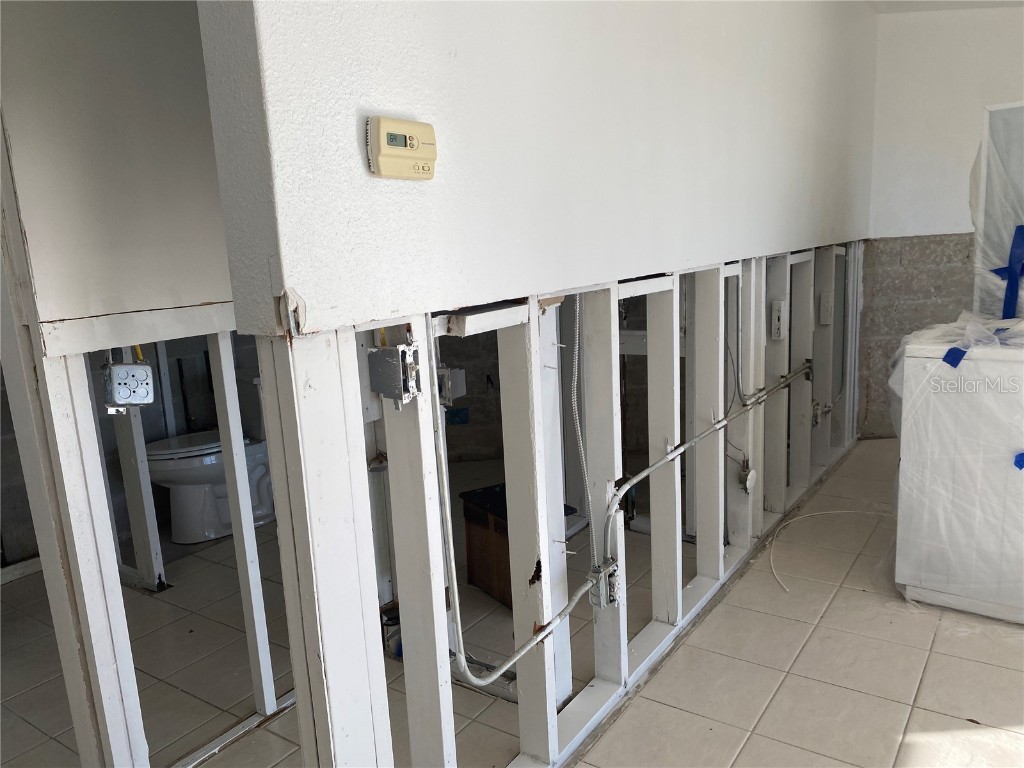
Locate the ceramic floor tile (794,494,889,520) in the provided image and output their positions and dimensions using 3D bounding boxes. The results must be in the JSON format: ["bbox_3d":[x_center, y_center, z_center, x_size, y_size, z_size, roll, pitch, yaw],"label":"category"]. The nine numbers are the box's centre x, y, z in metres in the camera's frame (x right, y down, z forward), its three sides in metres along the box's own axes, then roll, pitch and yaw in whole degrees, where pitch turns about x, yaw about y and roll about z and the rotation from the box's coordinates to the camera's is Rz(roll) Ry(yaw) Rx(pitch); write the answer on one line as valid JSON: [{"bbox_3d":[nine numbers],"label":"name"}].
[{"bbox_3d":[1.567,0.600,3.637,0.333,0.010,0.333,4,12,35],"label":"ceramic floor tile"}]

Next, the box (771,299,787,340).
[{"bbox_3d":[1.189,-0.283,3.433,0.044,0.170,0.045,4,13,35],"label":"box"}]

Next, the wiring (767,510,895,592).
[{"bbox_3d":[1.311,0.674,3.225,0.458,0.015,0.988,4,12,35],"label":"wiring"}]

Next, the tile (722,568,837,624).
[{"bbox_3d":[0.986,0.777,2.825,0.333,0.010,0.333,4,12,35],"label":"tile"}]

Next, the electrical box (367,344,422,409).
[{"bbox_3d":[-0.221,-0.024,1.462,0.082,0.100,0.053,4,13,35],"label":"electrical box"}]

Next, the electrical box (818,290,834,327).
[{"bbox_3d":[1.676,-0.400,4.107,0.050,0.165,0.045,4,13,35],"label":"electrical box"}]

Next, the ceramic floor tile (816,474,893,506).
[{"bbox_3d":[1.773,0.540,3.927,0.333,0.010,0.333,4,13,35],"label":"ceramic floor tile"}]

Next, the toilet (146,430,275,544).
[{"bbox_3d":[-1.470,0.354,3.827,0.440,0.750,0.706,4,12,35],"label":"toilet"}]

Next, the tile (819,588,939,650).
[{"bbox_3d":[1.264,0.796,2.630,0.333,0.010,0.333,4,12,35],"label":"tile"}]

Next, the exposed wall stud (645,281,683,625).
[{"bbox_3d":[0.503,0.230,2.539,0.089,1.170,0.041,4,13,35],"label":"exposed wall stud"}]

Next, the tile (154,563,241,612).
[{"bbox_3d":[-1.261,0.843,3.183,0.333,0.010,0.333,4,12,35],"label":"tile"}]

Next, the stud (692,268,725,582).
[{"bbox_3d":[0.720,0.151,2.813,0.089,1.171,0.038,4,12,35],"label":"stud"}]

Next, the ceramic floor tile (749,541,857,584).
[{"bbox_3d":[1.188,0.722,3.113,0.333,0.010,0.333,4,13,35],"label":"ceramic floor tile"}]

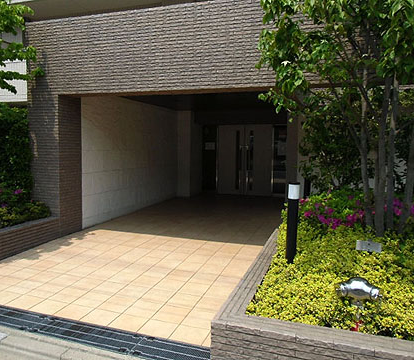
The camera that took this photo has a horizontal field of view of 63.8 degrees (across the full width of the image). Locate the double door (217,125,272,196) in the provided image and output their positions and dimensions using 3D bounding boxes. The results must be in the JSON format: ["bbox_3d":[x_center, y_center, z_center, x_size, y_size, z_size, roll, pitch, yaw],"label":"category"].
[{"bbox_3d":[1.220,-0.630,10.650,1.800,2.230,0.080,3,6,18],"label":"double door"}]

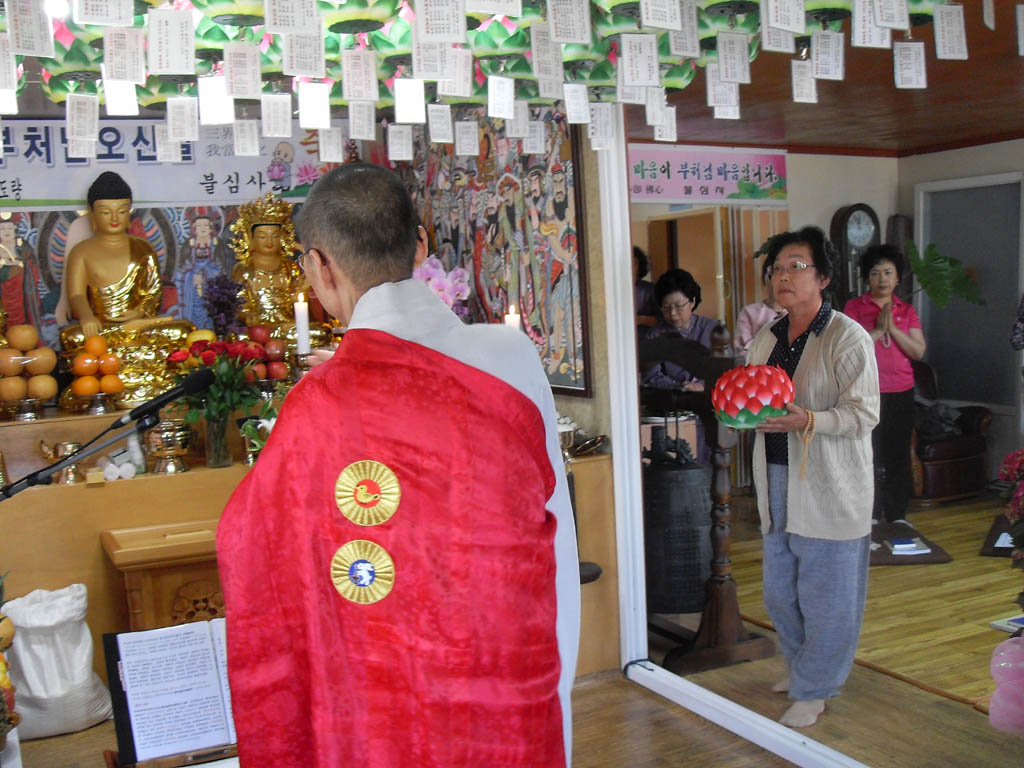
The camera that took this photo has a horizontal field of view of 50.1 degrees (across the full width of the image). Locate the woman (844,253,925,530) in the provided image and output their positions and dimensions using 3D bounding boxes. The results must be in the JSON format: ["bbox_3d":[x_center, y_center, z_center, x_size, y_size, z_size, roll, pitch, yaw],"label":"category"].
[{"bbox_3d":[2.065,-0.011,6.077,0.470,1.570,0.340,-1,5,21],"label":"woman"}]

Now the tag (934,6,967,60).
[{"bbox_3d":[0.947,-0.758,2.362,0.081,0.116,0.004,-6,2,-20],"label":"tag"}]

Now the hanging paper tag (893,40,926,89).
[{"bbox_3d":[0.947,-0.757,2.600,0.074,0.108,0.004,-3,5,-8],"label":"hanging paper tag"}]

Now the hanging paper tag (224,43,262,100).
[{"bbox_3d":[-0.601,-0.698,2.448,0.081,0.116,0.004,-2,9,-9],"label":"hanging paper tag"}]

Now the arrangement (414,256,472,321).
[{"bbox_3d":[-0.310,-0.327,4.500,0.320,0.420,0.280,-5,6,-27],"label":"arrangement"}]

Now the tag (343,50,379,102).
[{"bbox_3d":[-0.332,-0.676,2.400,0.074,0.108,0.004,-3,5,-11],"label":"tag"}]

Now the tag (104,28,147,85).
[{"bbox_3d":[-0.917,-0.777,2.597,0.091,0.126,0.006,-5,5,-27],"label":"tag"}]

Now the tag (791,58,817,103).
[{"bbox_3d":[0.814,-0.840,3.040,0.081,0.116,0.004,-5,3,-22],"label":"tag"}]

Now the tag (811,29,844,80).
[{"bbox_3d":[0.732,-0.758,2.530,0.074,0.108,0.004,-3,5,-8],"label":"tag"}]

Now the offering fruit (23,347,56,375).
[{"bbox_3d":[-1.522,-0.076,3.530,0.104,0.094,0.104,-5,6,-27],"label":"offering fruit"}]

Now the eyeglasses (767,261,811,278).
[{"bbox_3d":[0.900,-0.366,3.459,0.138,0.043,0.135,1,6,41],"label":"eyeglasses"}]

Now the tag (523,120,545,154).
[{"bbox_3d":[0.072,-0.817,3.630,0.074,0.108,0.004,-3,5,-8],"label":"tag"}]

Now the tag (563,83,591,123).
[{"bbox_3d":[0.213,-0.909,3.553,0.091,0.126,0.006,-5,5,-27],"label":"tag"}]

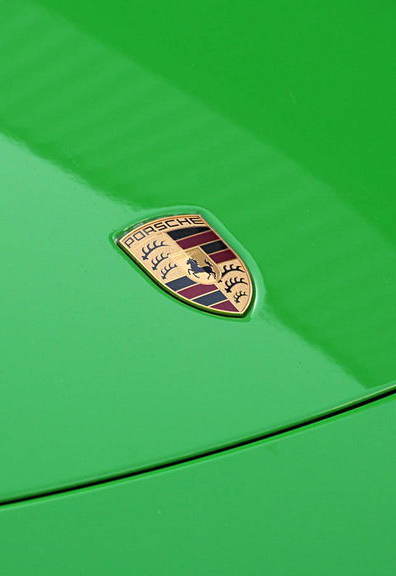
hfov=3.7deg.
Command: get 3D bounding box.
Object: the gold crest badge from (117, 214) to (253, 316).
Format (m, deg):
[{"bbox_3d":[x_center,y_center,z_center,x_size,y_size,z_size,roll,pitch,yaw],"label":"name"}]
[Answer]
[{"bbox_3d":[0.000,-0.008,2.751,0.051,0.005,0.066,-18,53,-40],"label":"gold crest badge"}]

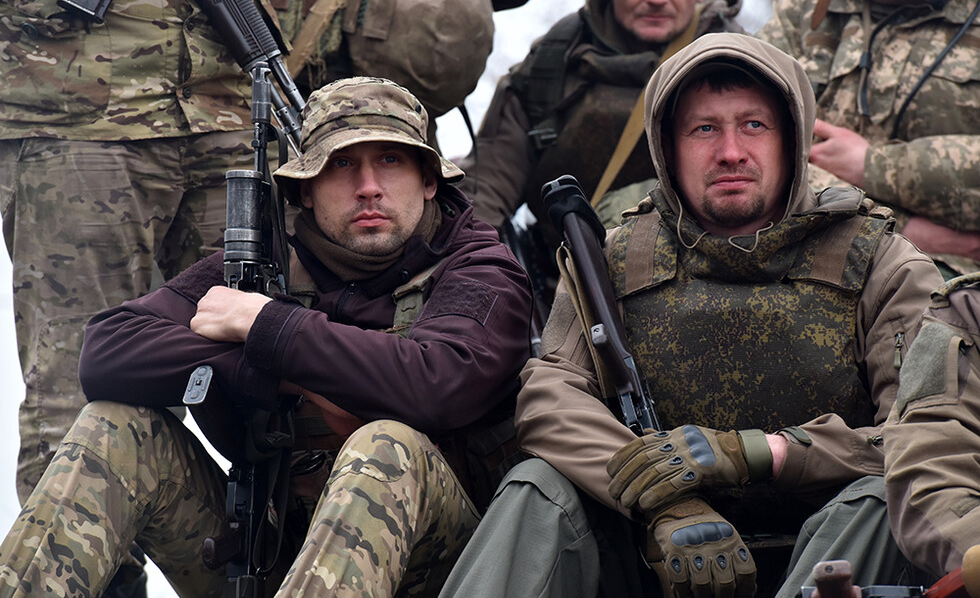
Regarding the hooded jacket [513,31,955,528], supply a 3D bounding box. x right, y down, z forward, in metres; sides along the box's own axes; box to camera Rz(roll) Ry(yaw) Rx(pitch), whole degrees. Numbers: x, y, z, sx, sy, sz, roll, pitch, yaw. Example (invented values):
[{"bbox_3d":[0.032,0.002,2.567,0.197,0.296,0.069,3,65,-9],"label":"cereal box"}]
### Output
[{"bbox_3d":[0.307,0.013,6.950,0.560,0.710,0.450,0,-5,6],"label":"hooded jacket"}]

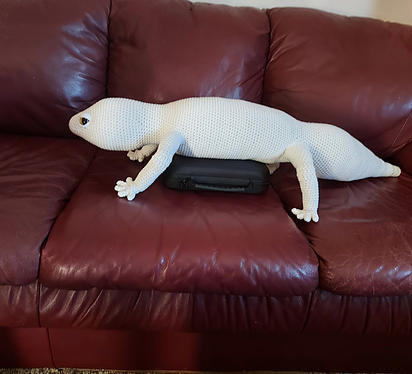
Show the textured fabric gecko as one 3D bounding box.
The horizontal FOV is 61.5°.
[{"bbox_3d":[0.176,-0.108,1.002,1.094,0.252,0.341,2,28,-9],"label":"textured fabric gecko"}]

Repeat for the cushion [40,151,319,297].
[{"bbox_3d":[-0.064,0.059,1.009,0.589,0.134,0.629,4,28,-6],"label":"cushion"}]

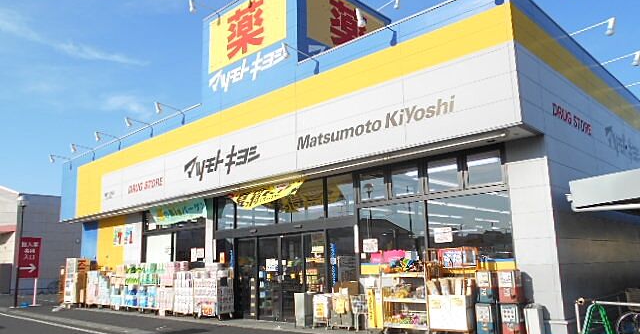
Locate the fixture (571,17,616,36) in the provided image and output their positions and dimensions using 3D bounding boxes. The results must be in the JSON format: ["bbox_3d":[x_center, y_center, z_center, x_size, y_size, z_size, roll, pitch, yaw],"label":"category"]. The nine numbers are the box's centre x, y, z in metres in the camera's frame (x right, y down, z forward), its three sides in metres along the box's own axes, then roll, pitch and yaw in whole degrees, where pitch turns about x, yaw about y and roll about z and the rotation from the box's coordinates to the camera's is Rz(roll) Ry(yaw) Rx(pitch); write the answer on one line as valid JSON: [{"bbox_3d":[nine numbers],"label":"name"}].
[{"bbox_3d":[5.832,-2.853,10.285,0.920,0.380,0.150,-12,-15,43],"label":"fixture"}]

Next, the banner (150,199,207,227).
[{"bbox_3d":[-5.236,1.695,17.594,3.840,0.720,0.256,-12,-15,43],"label":"banner"}]

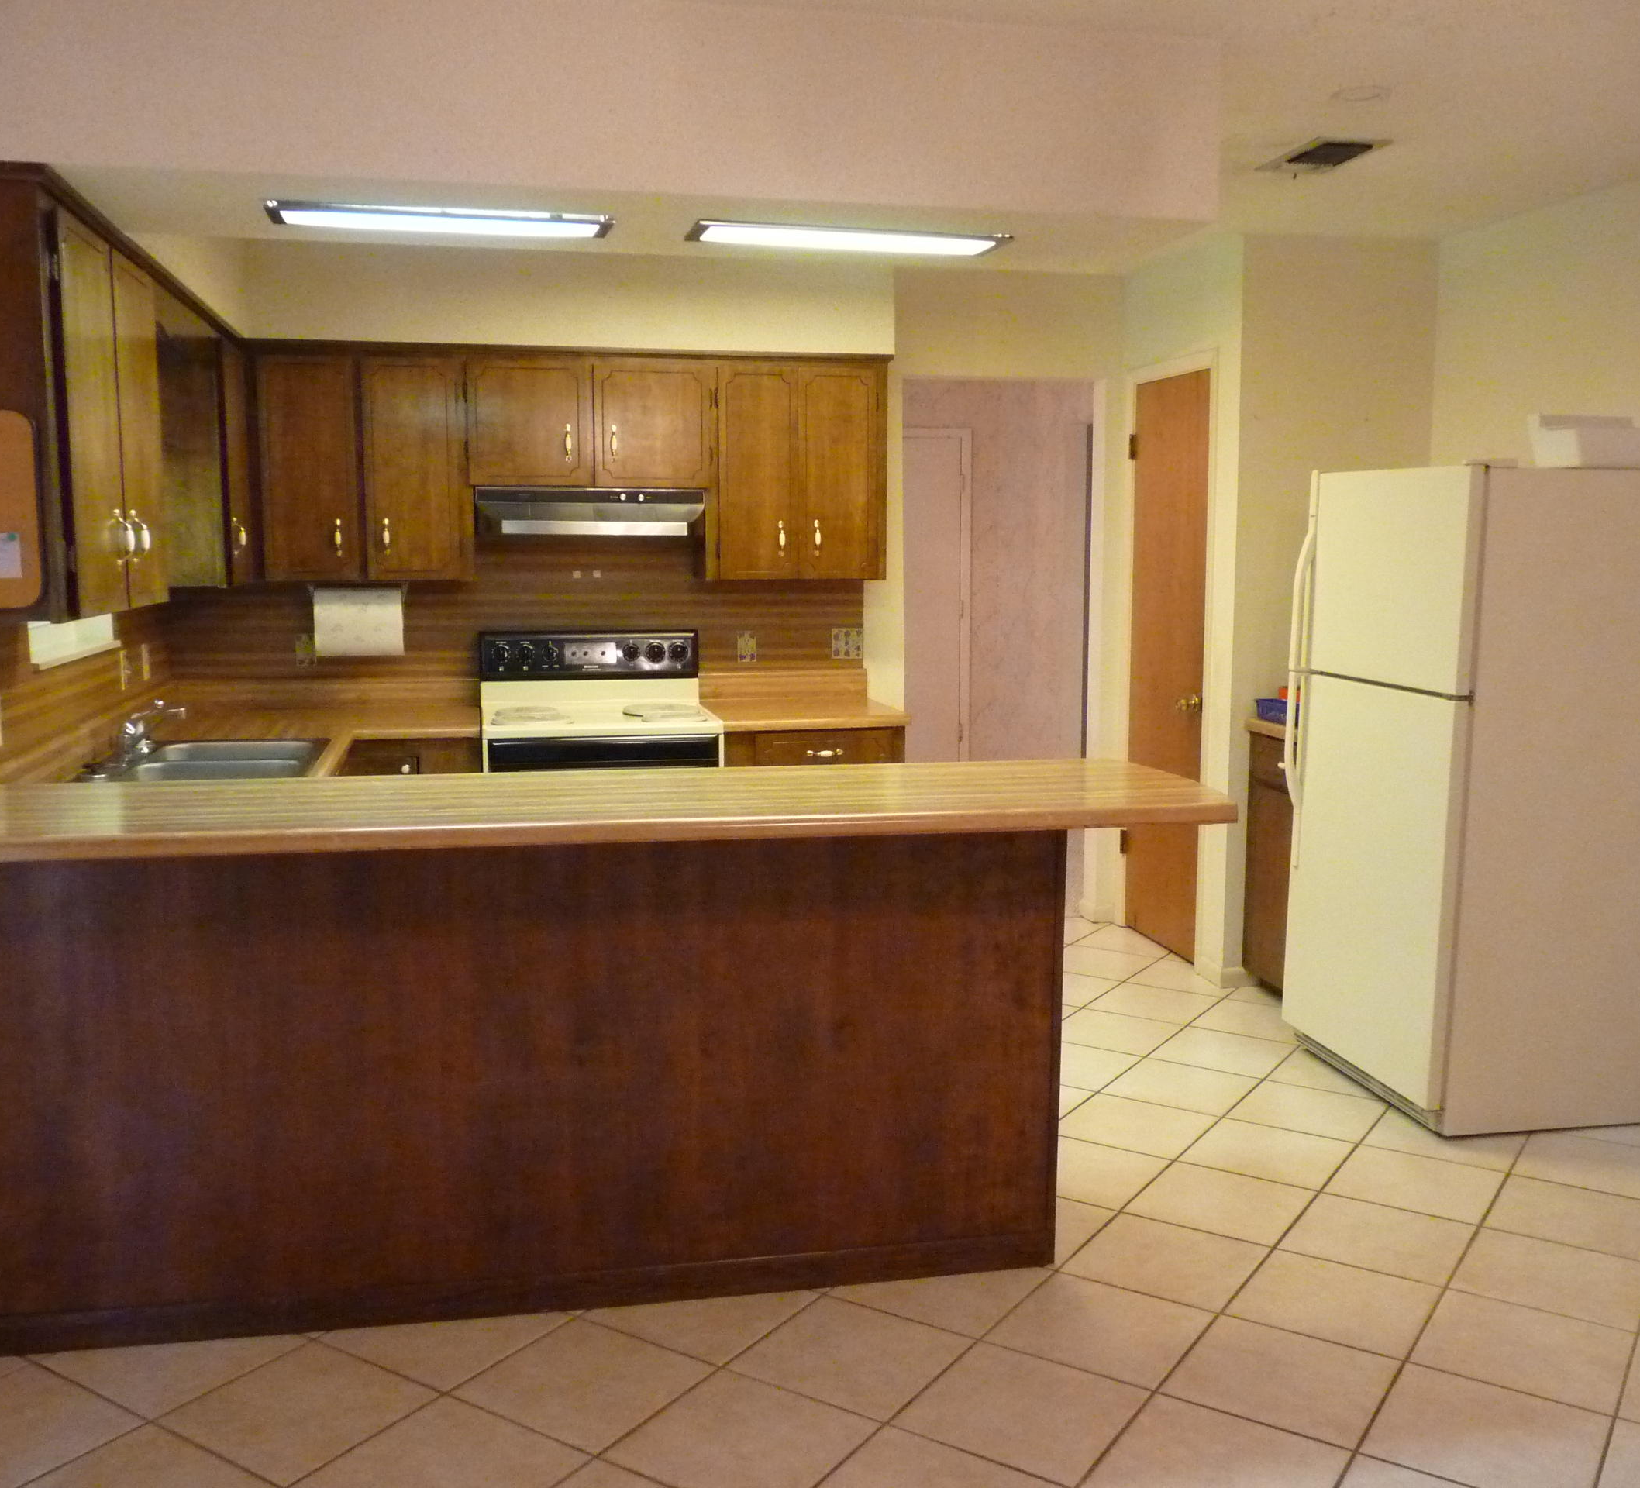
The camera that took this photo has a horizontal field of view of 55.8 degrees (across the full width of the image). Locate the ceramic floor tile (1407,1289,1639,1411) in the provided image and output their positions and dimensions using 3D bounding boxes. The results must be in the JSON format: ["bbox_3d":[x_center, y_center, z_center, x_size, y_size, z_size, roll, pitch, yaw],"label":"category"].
[{"bbox_3d":[1.274,1.100,2.801,0.331,0.010,0.331,5,8,33],"label":"ceramic floor tile"}]

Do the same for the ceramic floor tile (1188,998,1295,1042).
[{"bbox_3d":[1.358,0.866,4.764,0.331,0.010,0.331,4,8,33],"label":"ceramic floor tile"}]

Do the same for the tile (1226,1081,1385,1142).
[{"bbox_3d":[1.269,0.957,4.015,0.333,0.010,0.333,4,8,33],"label":"tile"}]

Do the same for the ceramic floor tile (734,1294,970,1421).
[{"bbox_3d":[0.061,1.104,2.799,0.331,0.010,0.331,4,8,33],"label":"ceramic floor tile"}]

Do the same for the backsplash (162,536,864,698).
[{"bbox_3d":[-1.020,-0.439,5.411,2.423,0.566,0.015,-1,7,-12],"label":"backsplash"}]

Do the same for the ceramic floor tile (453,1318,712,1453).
[{"bbox_3d":[-0.407,1.116,2.702,0.331,0.010,0.331,4,8,33],"label":"ceramic floor tile"}]

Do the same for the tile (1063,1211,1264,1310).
[{"bbox_3d":[0.714,1.058,3.176,0.331,0.010,0.331,4,8,33],"label":"tile"}]

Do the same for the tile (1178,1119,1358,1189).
[{"bbox_3d":[1.083,0.991,3.735,0.333,0.010,0.333,4,8,33],"label":"tile"}]

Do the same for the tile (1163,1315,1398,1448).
[{"bbox_3d":[0.809,1.111,2.703,0.331,0.010,0.331,5,8,33],"label":"tile"}]

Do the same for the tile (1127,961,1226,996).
[{"bbox_3d":[1.265,0.804,5.277,0.333,0.010,0.333,4,8,33],"label":"tile"}]

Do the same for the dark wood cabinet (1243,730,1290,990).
[{"bbox_3d":[1.734,0.407,4.894,0.585,0.870,0.570,-1,7,-12],"label":"dark wood cabinet"}]

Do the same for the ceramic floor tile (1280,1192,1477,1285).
[{"bbox_3d":[1.175,1.042,3.259,0.331,0.010,0.331,5,8,33],"label":"ceramic floor tile"}]

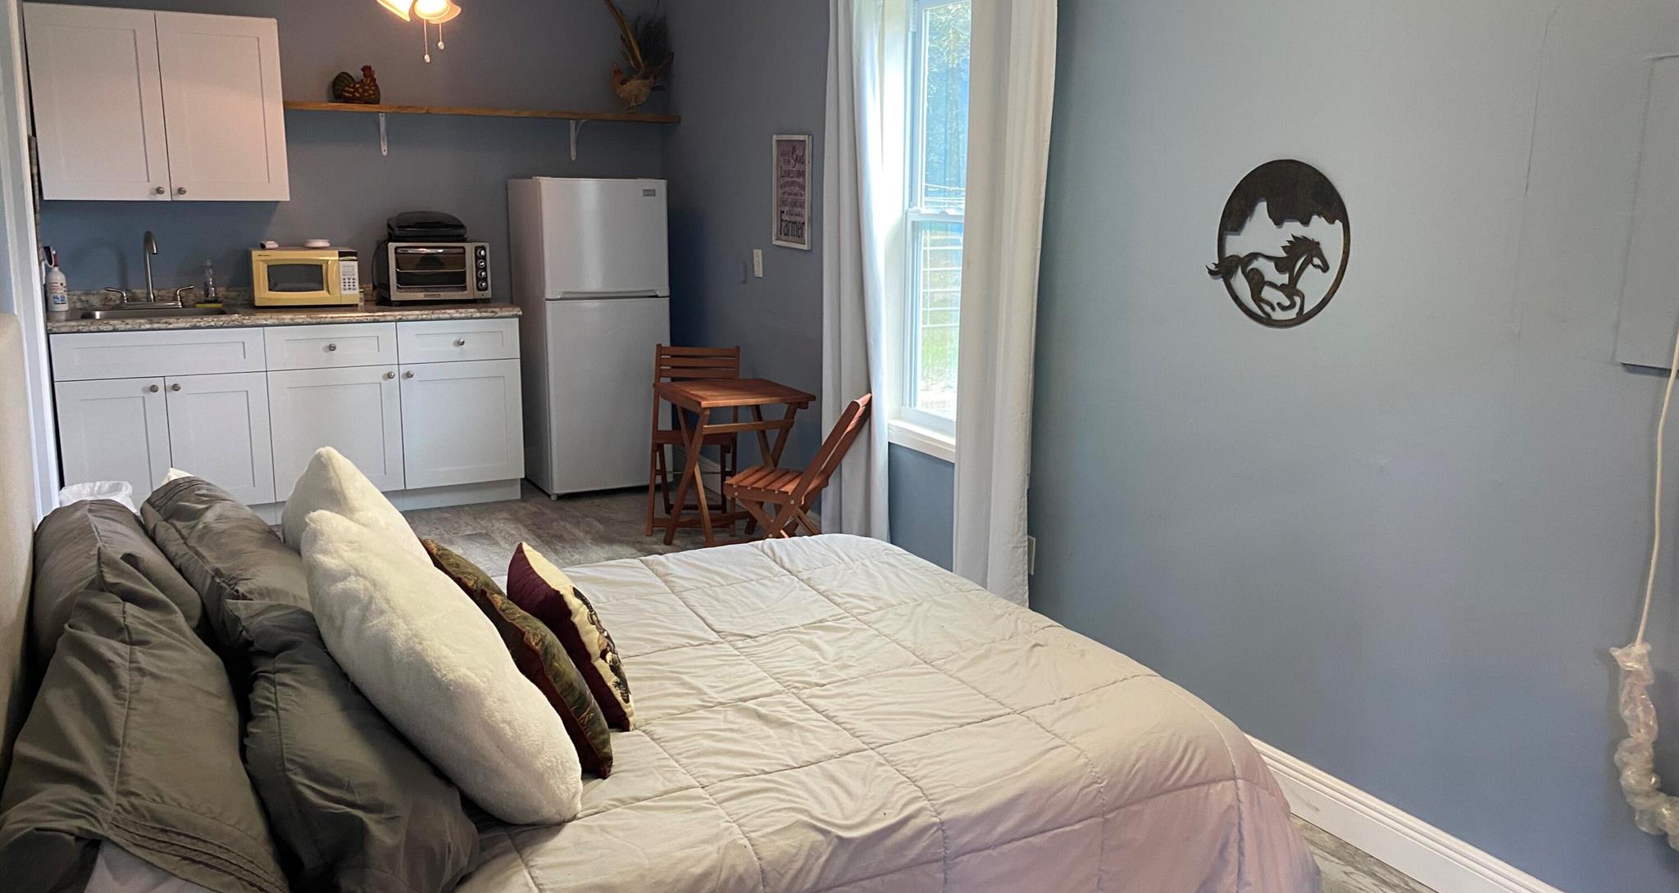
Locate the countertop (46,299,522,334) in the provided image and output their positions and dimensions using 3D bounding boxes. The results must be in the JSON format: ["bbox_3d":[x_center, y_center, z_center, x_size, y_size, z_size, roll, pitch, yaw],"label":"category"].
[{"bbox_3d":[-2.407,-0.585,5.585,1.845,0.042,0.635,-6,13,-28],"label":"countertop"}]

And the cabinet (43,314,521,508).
[{"bbox_3d":[-2.438,-0.155,5.740,1.840,0.894,0.620,-5,13,-26],"label":"cabinet"}]

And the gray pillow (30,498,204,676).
[{"bbox_3d":[-1.232,0.304,2.173,0.200,0.390,0.670,-20,20,-25],"label":"gray pillow"}]

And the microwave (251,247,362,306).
[{"bbox_3d":[-2.415,-0.760,5.695,0.430,0.260,0.320,-4,13,-22],"label":"microwave"}]

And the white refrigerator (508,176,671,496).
[{"bbox_3d":[-1.223,-0.555,6.210,0.605,1.505,0.600,-6,13,-28],"label":"white refrigerator"}]

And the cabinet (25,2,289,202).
[{"bbox_3d":[-2.892,-1.447,5.406,0.918,0.761,0.320,-5,13,-26],"label":"cabinet"}]

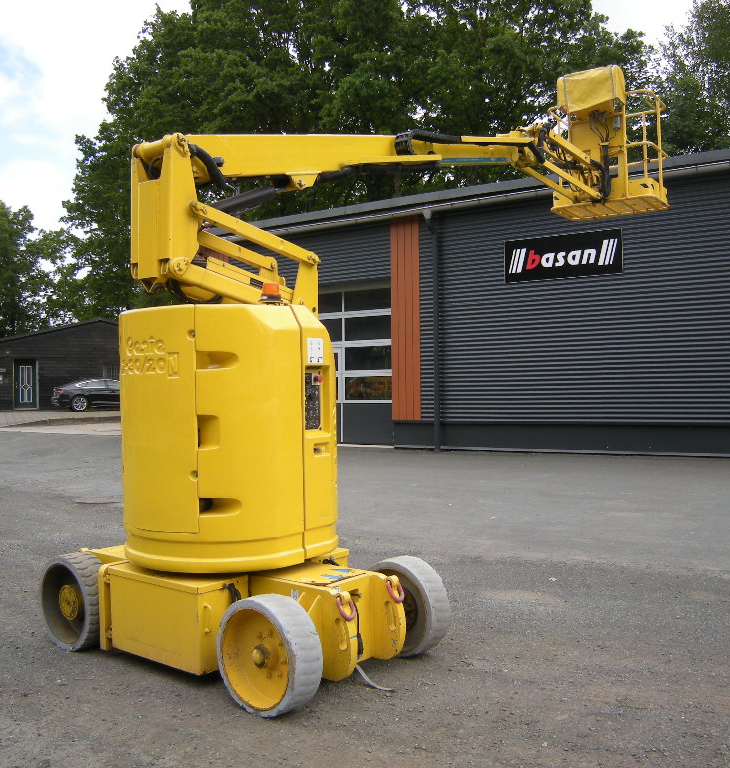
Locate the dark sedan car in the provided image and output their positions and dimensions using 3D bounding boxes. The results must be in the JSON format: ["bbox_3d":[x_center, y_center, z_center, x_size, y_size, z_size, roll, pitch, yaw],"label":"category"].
[{"bbox_3d":[-11.120,0.485,36.300,4.800,1.430,1.860,-1,0,-20],"label":"dark sedan car"}]

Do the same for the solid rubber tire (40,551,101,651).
[{"bbox_3d":[-1.708,1.292,4.931,0.536,0.536,0.176,-1,-1,40],"label":"solid rubber tire"}]

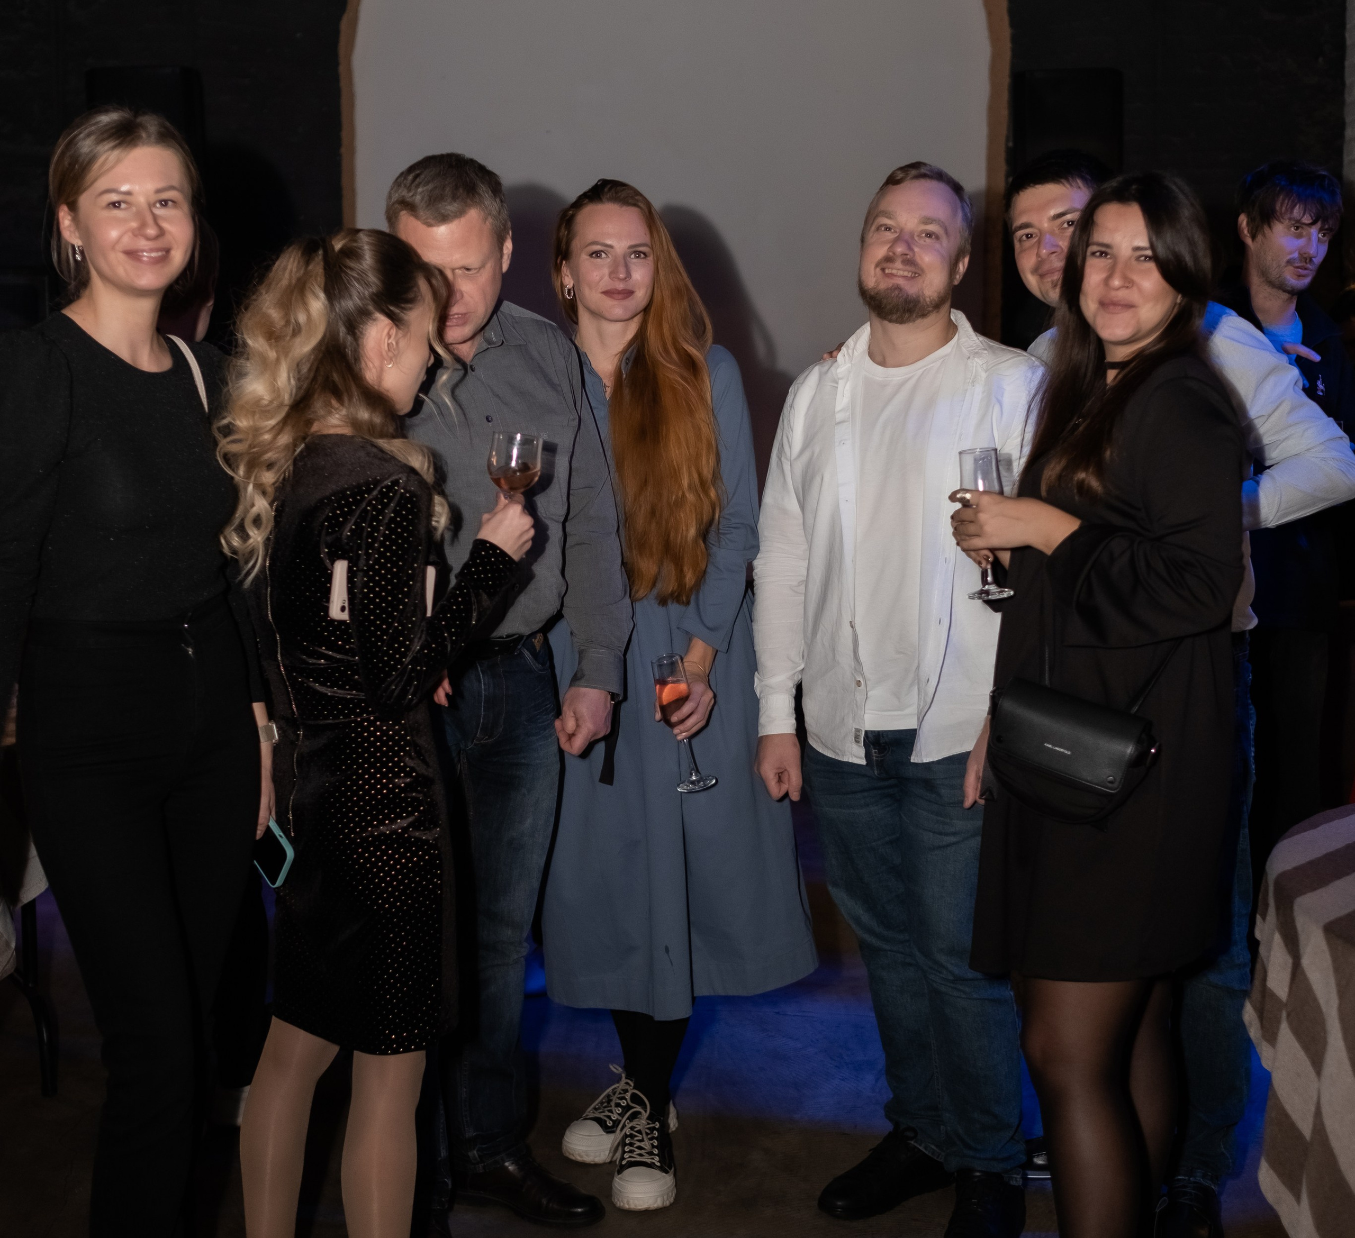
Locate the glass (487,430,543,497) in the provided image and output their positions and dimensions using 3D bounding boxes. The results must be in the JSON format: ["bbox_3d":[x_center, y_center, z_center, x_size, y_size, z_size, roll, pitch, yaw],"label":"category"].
[{"bbox_3d":[-0.226,-0.174,2.749,0.076,0.180,0.076,0,6,0],"label":"glass"}]

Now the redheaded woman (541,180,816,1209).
[{"bbox_3d":[-0.001,0.125,3.470,0.490,1.760,0.380,1,6,7],"label":"redheaded woman"}]

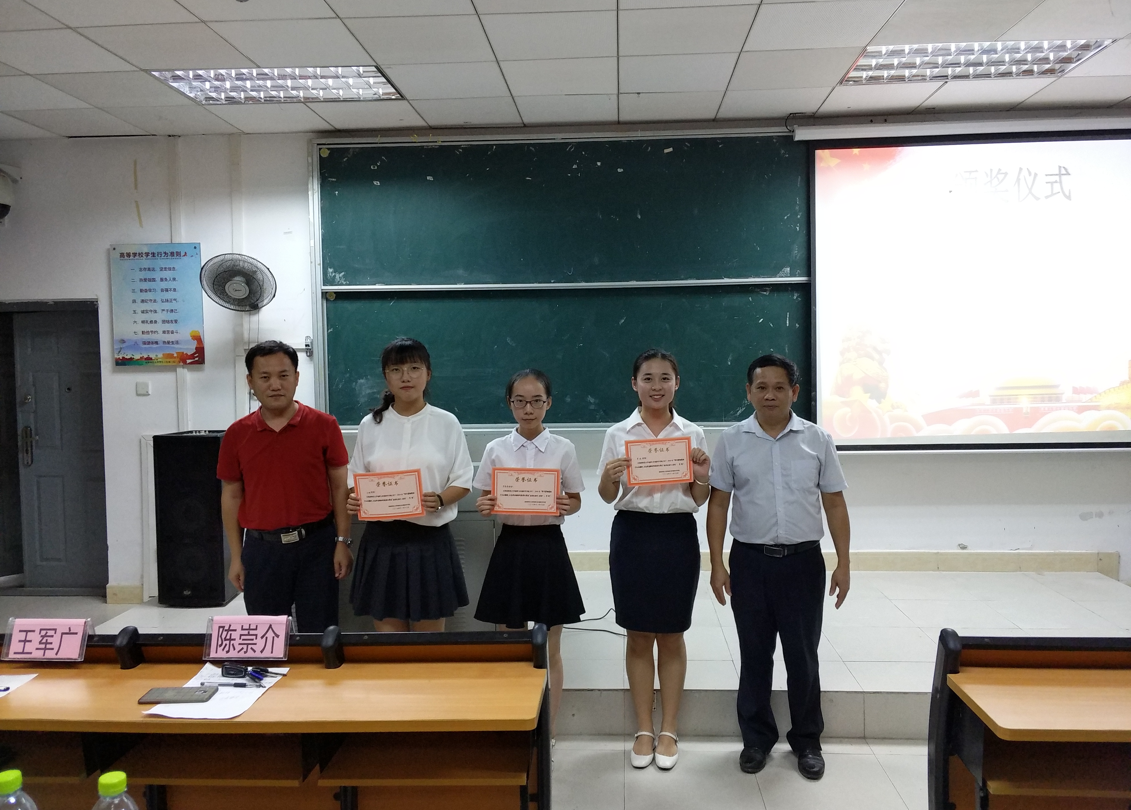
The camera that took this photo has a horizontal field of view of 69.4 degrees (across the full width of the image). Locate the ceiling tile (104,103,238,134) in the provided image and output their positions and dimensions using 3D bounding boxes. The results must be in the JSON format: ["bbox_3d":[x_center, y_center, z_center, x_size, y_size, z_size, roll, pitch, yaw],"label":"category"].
[{"bbox_3d":[-2.456,-1.805,5.171,0.610,0.020,0.582,0,3,3],"label":"ceiling tile"}]

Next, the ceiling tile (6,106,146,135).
[{"bbox_3d":[-3.030,-1.778,5.143,0.605,0.020,0.590,0,4,4],"label":"ceiling tile"}]

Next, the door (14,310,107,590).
[{"bbox_3d":[-3.449,0.323,5.649,0.680,1.940,0.050,0,3,3],"label":"door"}]

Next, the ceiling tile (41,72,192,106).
[{"bbox_3d":[-2.457,-1.746,4.527,0.605,0.020,0.590,0,4,4],"label":"ceiling tile"}]

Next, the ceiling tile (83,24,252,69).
[{"bbox_3d":[-1.858,-1.687,3.863,0.600,0.018,0.580,0,4,3],"label":"ceiling tile"}]

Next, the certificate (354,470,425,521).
[{"bbox_3d":[-0.684,0.350,3.170,0.263,0.185,0.005,-5,5,2],"label":"certificate"}]

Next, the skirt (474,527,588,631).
[{"bbox_3d":[-0.146,0.653,3.282,0.438,0.391,0.330,0,3,3],"label":"skirt"}]

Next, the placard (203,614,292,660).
[{"bbox_3d":[-0.833,0.612,2.173,0.226,0.105,0.090,0,3,3],"label":"placard"}]

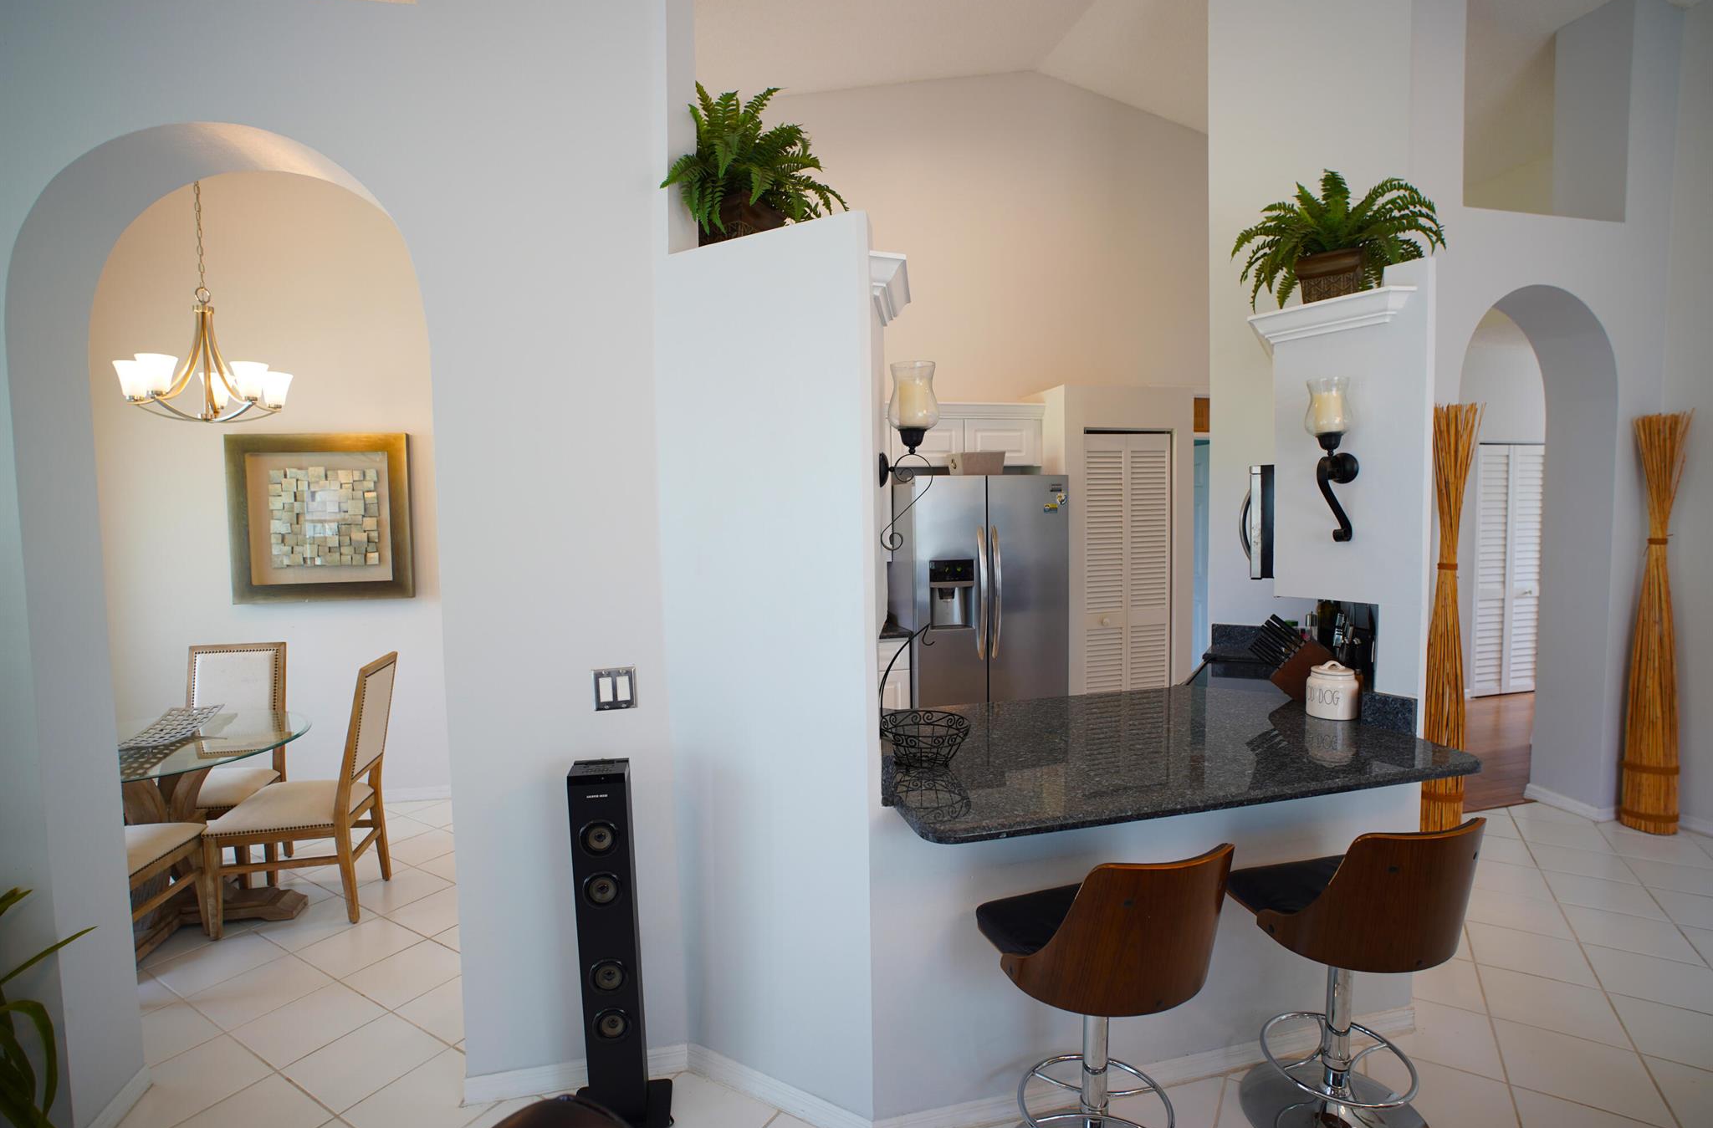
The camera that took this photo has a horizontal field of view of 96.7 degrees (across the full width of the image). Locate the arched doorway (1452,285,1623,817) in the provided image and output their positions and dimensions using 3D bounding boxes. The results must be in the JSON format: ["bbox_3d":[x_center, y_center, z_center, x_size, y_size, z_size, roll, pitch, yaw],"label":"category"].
[{"bbox_3d":[3.265,-0.006,3.858,1.020,2.660,0.340,-2,4,-13],"label":"arched doorway"}]

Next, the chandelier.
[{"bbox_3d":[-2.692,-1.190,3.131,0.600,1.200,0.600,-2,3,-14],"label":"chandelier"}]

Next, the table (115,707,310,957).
[{"bbox_3d":[-2.876,1.104,3.128,1.140,0.745,1.140,-2,4,-13],"label":"table"}]

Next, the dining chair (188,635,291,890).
[{"bbox_3d":[-2.865,0.915,3.372,0.470,1.015,0.585,-2,3,-12],"label":"dining chair"}]

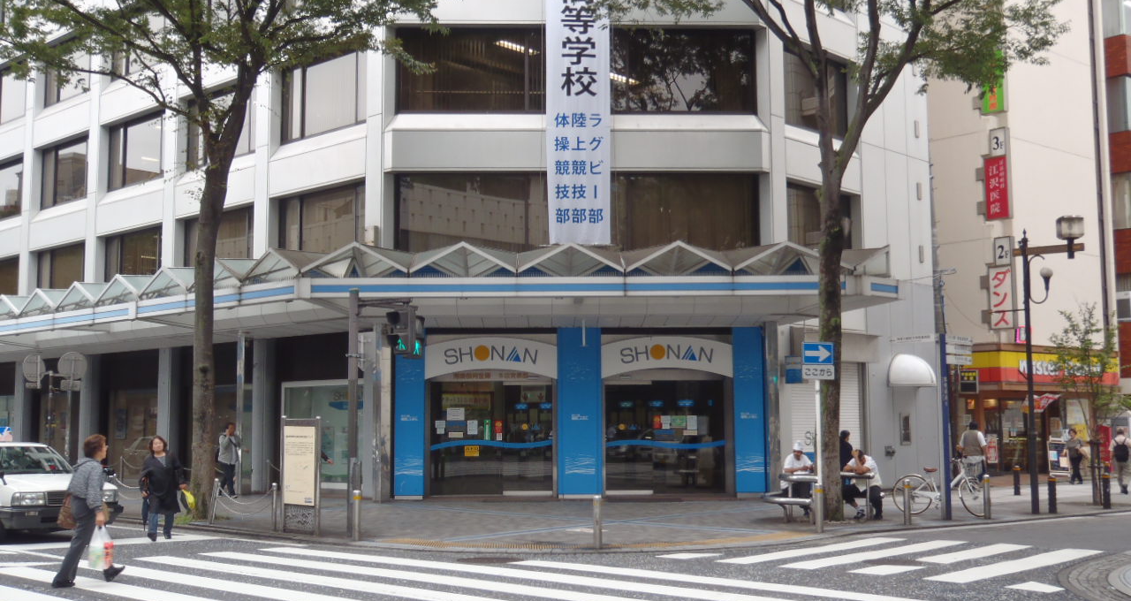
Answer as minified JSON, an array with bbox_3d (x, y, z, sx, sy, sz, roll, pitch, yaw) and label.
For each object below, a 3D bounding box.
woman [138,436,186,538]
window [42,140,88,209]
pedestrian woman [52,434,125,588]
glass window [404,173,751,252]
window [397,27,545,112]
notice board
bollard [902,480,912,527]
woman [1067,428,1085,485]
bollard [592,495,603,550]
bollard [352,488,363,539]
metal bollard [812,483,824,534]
[{"bbox_3d":[-6.076,2.822,17.789,0.620,1.560,0.420,2,-7,-22],"label":"woman"},{"bbox_3d":[-14.744,-3.773,34.797,3.200,1.829,0.150,-6,-8,41],"label":"window"},{"bbox_3d":[-4.974,2.186,12.250,0.750,1.580,0.520,2,-6,-25],"label":"pedestrian woman"},{"bbox_3d":[0.278,-1.790,25.010,7.814,1.805,0.150,0,-6,-2],"label":"glass window"},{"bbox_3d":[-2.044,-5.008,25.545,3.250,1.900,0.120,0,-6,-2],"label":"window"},{"bbox_3d":[-3.970,2.629,17.678,0.830,1.740,0.090,-6,-8,41],"label":"notice board"},{"bbox_3d":[5.528,3.261,19.000,0.110,0.740,0.110,0,-6,0],"label":"bollard"},{"bbox_3d":[13.983,4.277,32.322,0.520,1.530,0.420,-6,-8,43],"label":"woman"},{"bbox_3d":[0.418,2.894,15.358,0.100,0.695,0.100,0,-6,0],"label":"bollard"},{"bbox_3d":[-3.061,3.158,17.300,0.110,0.740,0.110,0,-6,0],"label":"bollard"},{"bbox_3d":[3.831,3.146,17.800,0.110,0.740,0.110,0,-6,0],"label":"metal bollard"}]

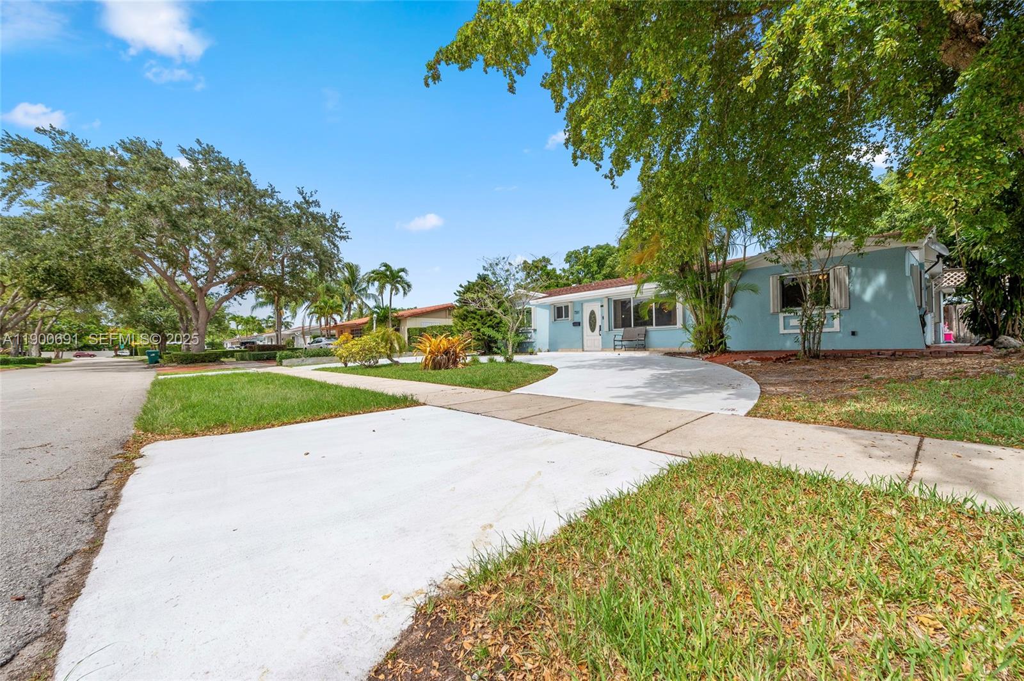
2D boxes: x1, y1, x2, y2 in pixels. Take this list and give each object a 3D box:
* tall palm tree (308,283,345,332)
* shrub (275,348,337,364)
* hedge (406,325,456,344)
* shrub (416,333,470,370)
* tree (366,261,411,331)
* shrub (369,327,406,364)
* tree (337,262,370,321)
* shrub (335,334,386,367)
[{"bbox_3d":[-15.362,-1.758,33.000,3.100,6.040,3.000,0,-1,-25],"label":"tall palm tree"},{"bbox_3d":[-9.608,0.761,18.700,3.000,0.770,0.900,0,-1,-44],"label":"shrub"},{"bbox_3d":[-4.966,-0.088,24.441,3.800,1.650,1.000,0,-1,-41],"label":"hedge"},{"bbox_3d":[-2.092,0.322,12.100,1.650,1.100,1.450,-1,-1,-10],"label":"shrub"},{"bbox_3d":[-7.655,-1.907,24.800,2.800,5.960,2.700,0,-1,-17],"label":"tree"},{"bbox_3d":[-4.753,0.191,15.200,1.420,1.420,1.400,0,-1,-17],"label":"shrub"},{"bbox_3d":[-16.118,-3.286,41.000,4.200,9.580,4.200,0,-1,-21],"label":"tree"},{"bbox_3d":[-5.525,0.371,14.500,1.850,1.210,1.500,0,-1,-21],"label":"shrub"}]

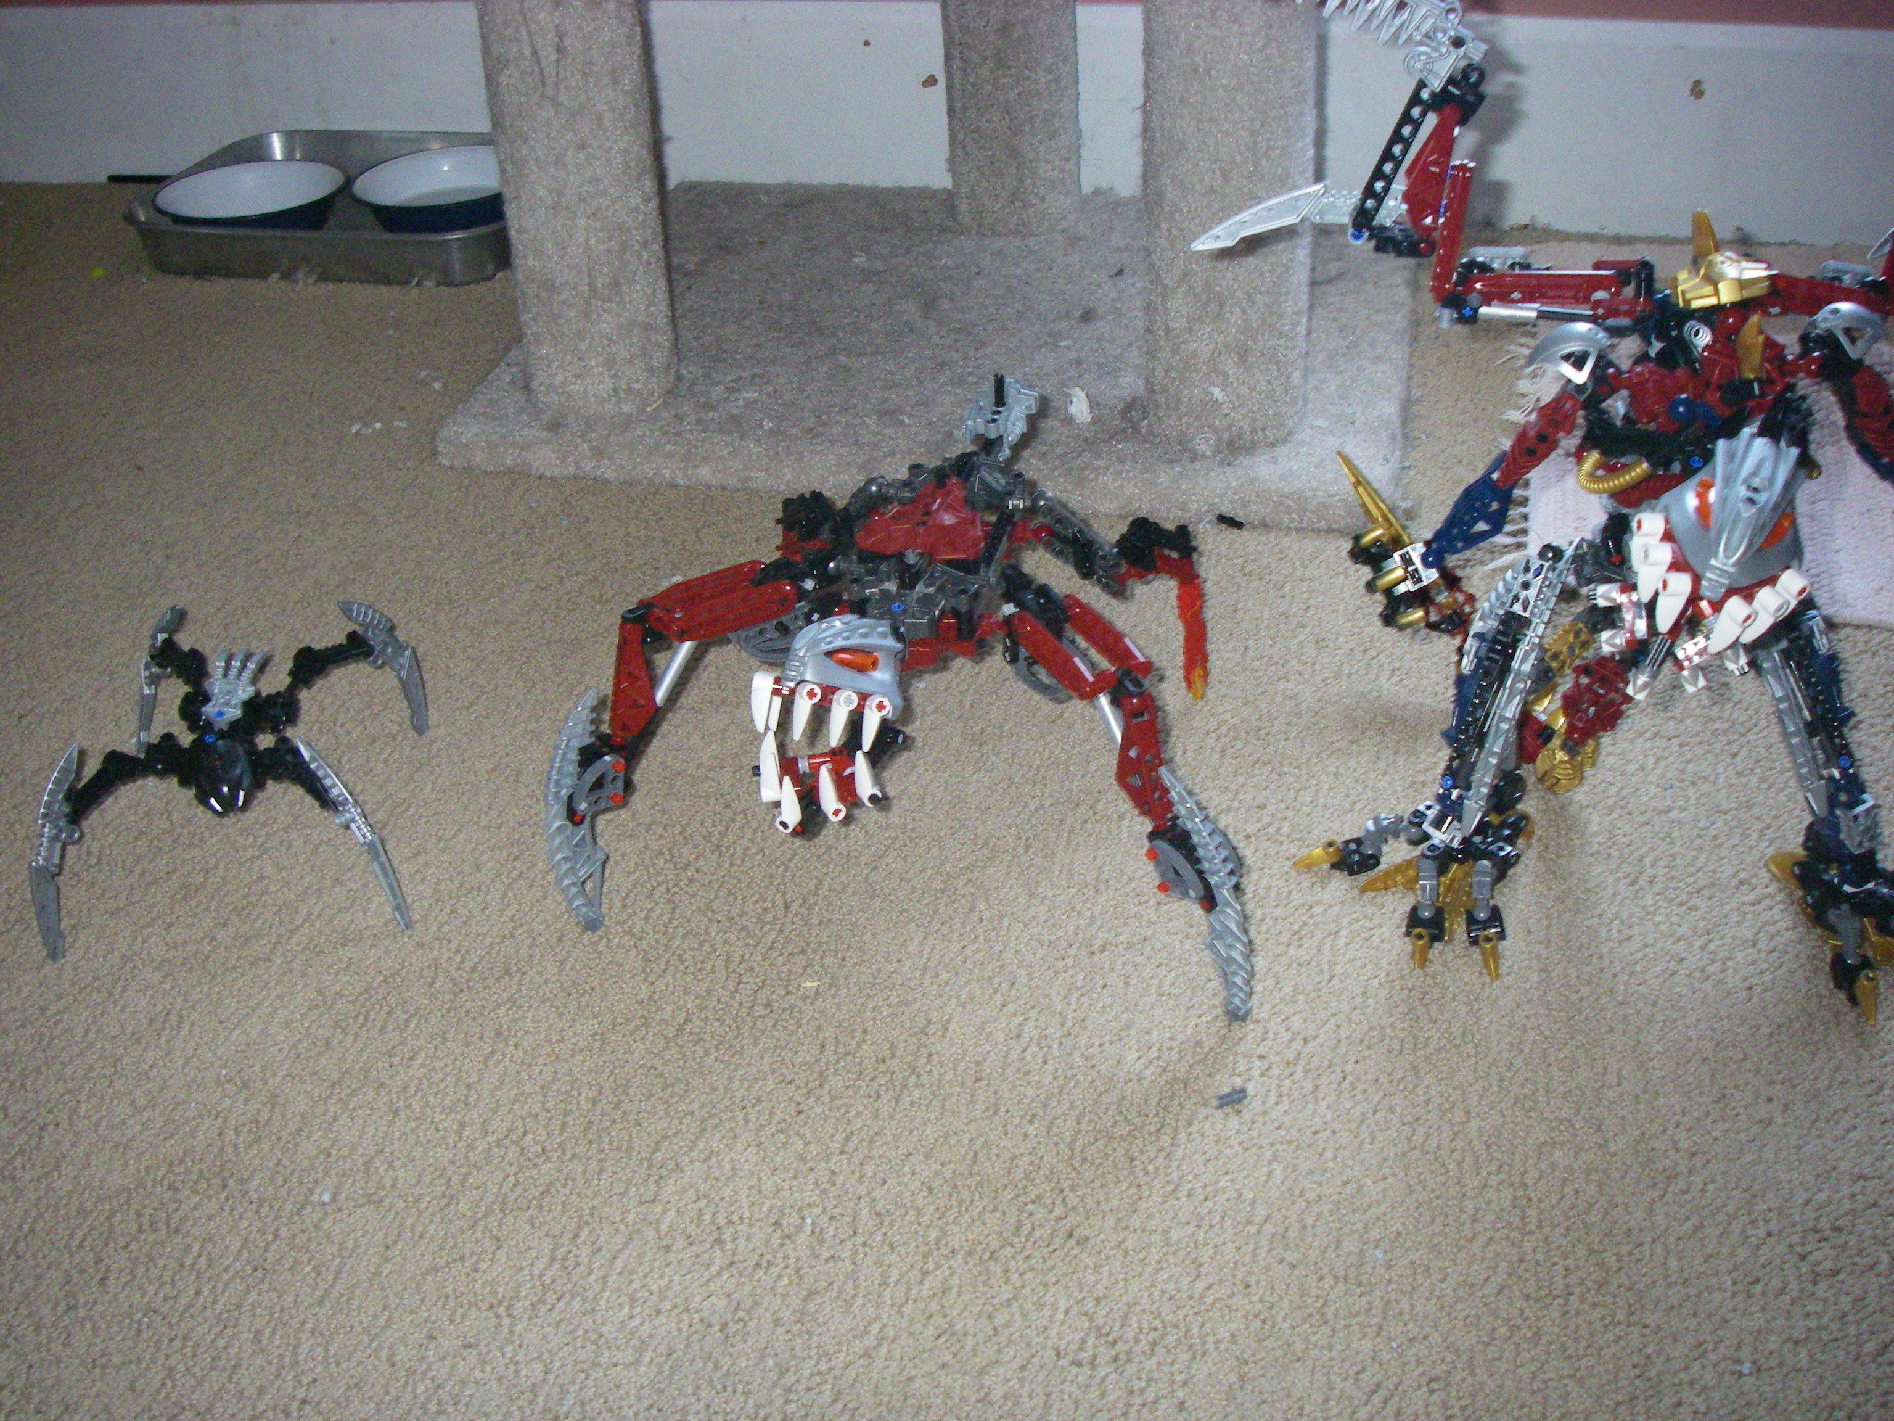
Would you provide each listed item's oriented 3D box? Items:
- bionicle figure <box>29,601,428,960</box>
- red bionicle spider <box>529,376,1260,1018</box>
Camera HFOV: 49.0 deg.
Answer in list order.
[{"bbox_3d":[-0.281,0.018,0.820,0.139,0.076,0.154,-5,30,-4],"label":"bionicle figure"},{"bbox_3d":[0.007,-0.027,0.812,0.264,0.136,0.247,6,31,15],"label":"red bionicle spider"}]

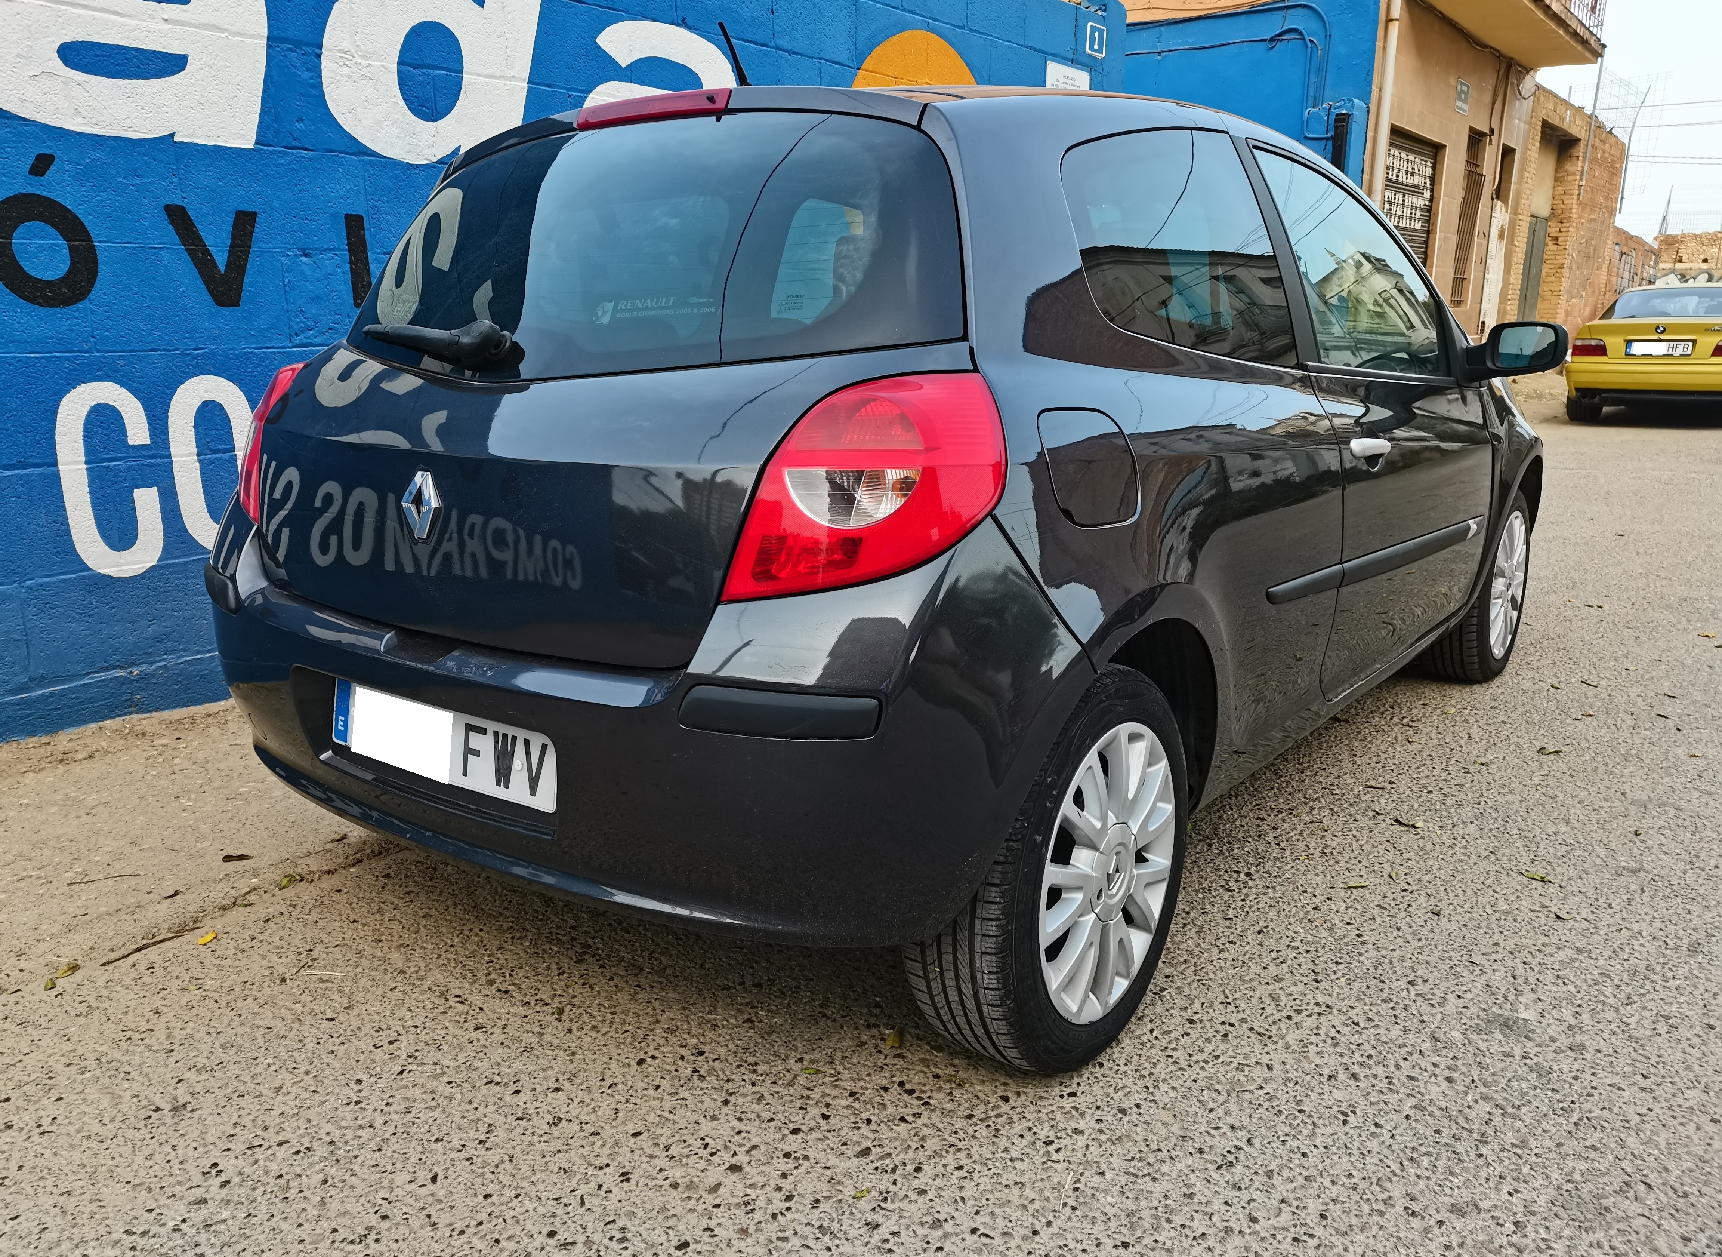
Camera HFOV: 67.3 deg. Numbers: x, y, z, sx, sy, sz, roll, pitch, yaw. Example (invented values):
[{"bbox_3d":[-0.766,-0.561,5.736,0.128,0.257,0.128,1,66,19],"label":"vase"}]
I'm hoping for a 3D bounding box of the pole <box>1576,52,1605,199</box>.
[{"bbox_3d":[9.819,-6.753,17.383,0.060,1.910,0.060,12,18,35],"label":"pole"}]

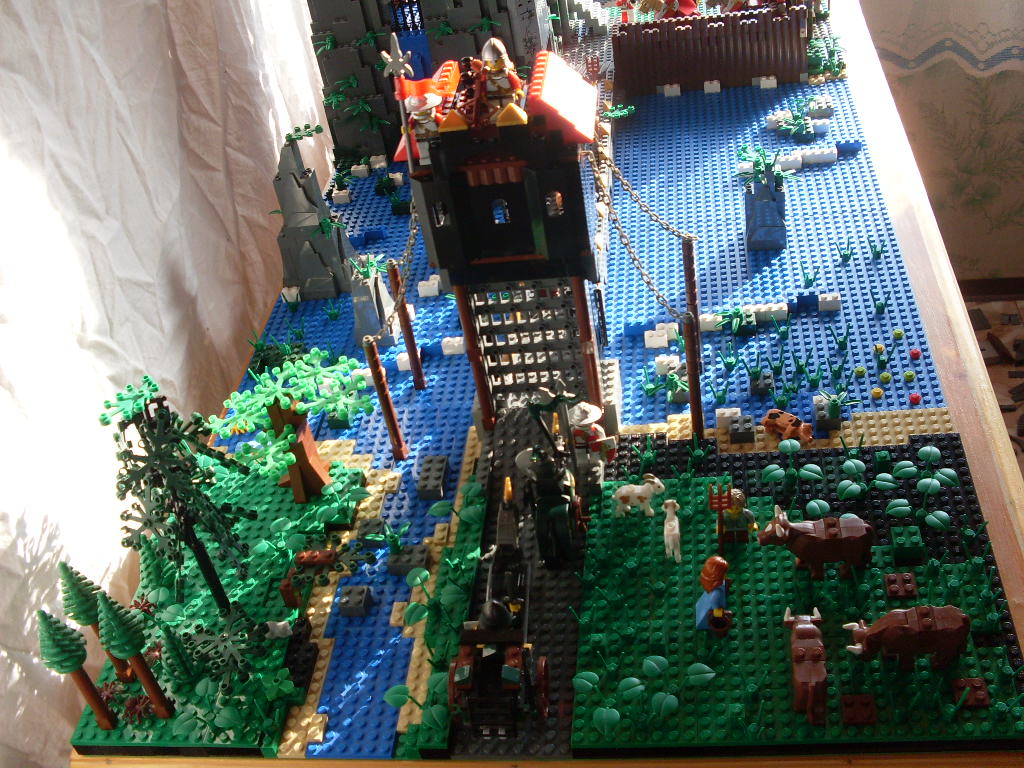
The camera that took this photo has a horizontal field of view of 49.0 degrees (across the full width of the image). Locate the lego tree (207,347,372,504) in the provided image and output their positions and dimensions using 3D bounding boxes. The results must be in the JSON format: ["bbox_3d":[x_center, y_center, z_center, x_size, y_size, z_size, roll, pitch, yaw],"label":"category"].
[{"bbox_3d":[-0.137,0.031,0.739,0.110,0.084,0.100,-3,39,10],"label":"lego tree"}]

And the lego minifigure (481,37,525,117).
[{"bbox_3d":[-0.005,-0.169,0.634,0.025,0.043,0.015,-3,39,10],"label":"lego minifigure"}]

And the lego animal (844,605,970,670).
[{"bbox_3d":[0.200,0.129,0.574,0.063,0.033,0.018,-3,39,10],"label":"lego animal"}]

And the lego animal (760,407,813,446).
[{"bbox_3d":[0.179,0.028,0.727,0.033,0.019,0.015,21,47,35],"label":"lego animal"}]

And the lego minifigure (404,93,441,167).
[{"bbox_3d":[-0.049,-0.145,0.642,0.025,0.042,0.016,-3,39,10],"label":"lego minifigure"}]

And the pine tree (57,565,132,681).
[{"bbox_3d":[-0.233,0.135,0.631,0.024,0.098,0.024,-3,38,10],"label":"pine tree"}]

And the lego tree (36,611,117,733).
[{"bbox_3d":[-0.233,0.153,0.600,0.027,0.096,0.027,-3,39,10],"label":"lego tree"}]

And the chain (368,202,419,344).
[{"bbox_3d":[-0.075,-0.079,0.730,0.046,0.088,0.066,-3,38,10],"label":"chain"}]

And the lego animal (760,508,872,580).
[{"bbox_3d":[0.168,0.087,0.623,0.062,0.042,0.020,-3,38,10],"label":"lego animal"}]

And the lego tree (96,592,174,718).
[{"bbox_3d":[-0.203,0.148,0.605,0.024,0.098,0.024,-3,38,10],"label":"lego tree"}]

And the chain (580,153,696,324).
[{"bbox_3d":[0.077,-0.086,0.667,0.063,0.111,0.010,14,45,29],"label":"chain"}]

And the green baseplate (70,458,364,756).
[{"bbox_3d":[-0.174,0.133,0.708,0.128,0.015,0.223,-3,38,10],"label":"green baseplate"}]

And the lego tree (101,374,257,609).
[{"bbox_3d":[-0.177,0.076,0.632,0.062,0.166,0.058,-3,38,10],"label":"lego tree"}]

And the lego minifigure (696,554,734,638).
[{"bbox_3d":[0.108,0.114,0.606,0.019,0.045,0.027,-3,39,10],"label":"lego minifigure"}]

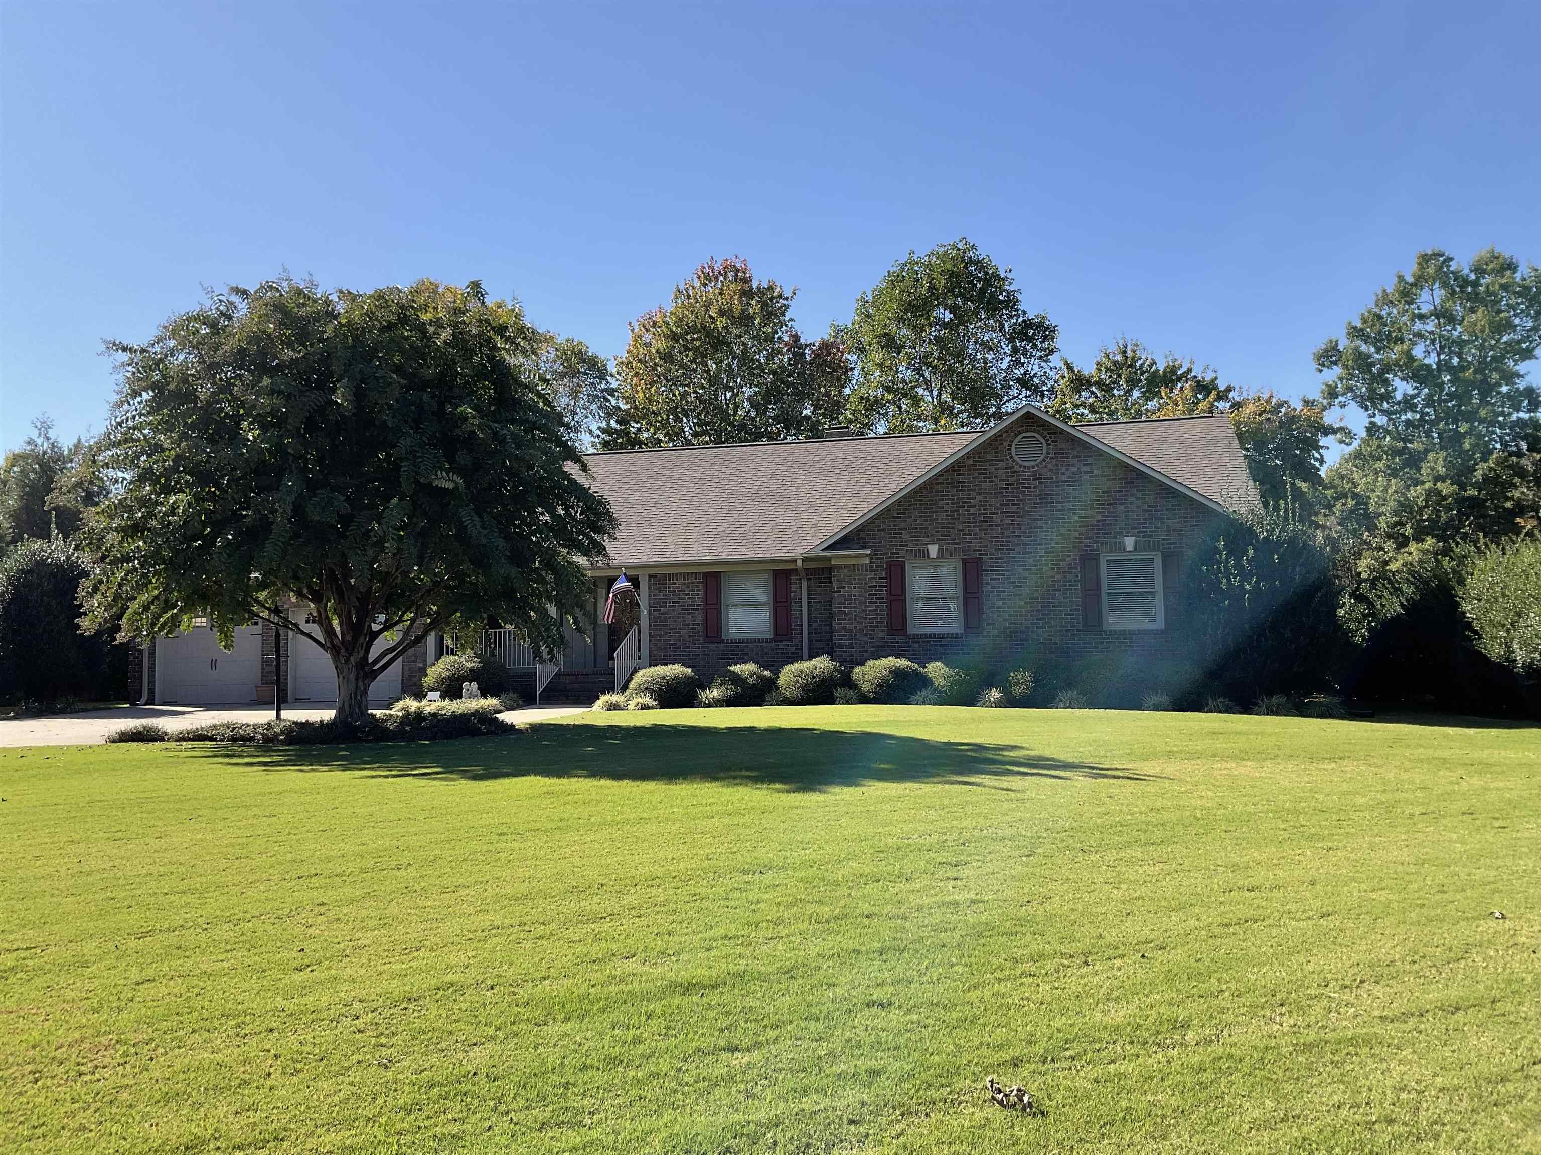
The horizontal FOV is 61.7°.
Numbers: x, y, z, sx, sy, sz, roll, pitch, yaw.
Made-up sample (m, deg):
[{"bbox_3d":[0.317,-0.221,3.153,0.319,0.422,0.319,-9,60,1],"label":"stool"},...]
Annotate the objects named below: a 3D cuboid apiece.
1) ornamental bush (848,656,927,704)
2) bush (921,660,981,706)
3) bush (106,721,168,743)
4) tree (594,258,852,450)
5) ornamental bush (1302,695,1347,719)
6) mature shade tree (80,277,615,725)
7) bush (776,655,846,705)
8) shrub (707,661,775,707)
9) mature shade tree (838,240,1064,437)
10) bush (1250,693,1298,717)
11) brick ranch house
[{"bbox_3d":[2.219,1.916,24.030,1.460,0.900,1.300,-2,-5,13],"label":"ornamental bush"},{"bbox_3d":[3.323,1.960,23.753,1.120,0.840,1.150,-2,-5,13],"label":"bush"},{"bbox_3d":[-9.124,2.229,18.600,0.880,0.310,0.800,-2,-4,14],"label":"bush"},{"bbox_3d":[-1.491,-3.531,44.478,8.600,15.340,8.400,-2,-4,14],"label":"tree"},{"bbox_3d":[9.206,2.159,21.438,0.760,0.420,0.750,-2,-5,13],"label":"ornamental bush"},{"bbox_3d":[-6.645,-1.202,20.300,8.260,7.040,8.000,-1,-4,0],"label":"mature shade tree"},{"bbox_3d":[0.768,1.948,24.569,1.280,0.920,1.200,-1,-4,0],"label":"bush"},{"bbox_3d":[-0.563,2.088,25.156,1.340,0.910,1.200,-2,-5,13],"label":"shrub"},{"bbox_3d":[5.955,-3.640,43.000,7.150,15.300,7.400,-1,-4,0],"label":"mature shade tree"},{"bbox_3d":[8.490,2.145,21.703,0.850,0.420,0.750,-2,-4,14],"label":"bush"},{"bbox_3d":[-1.617,-0.108,31.851,25.000,6.300,11.900,-2,-4,14],"label":"brick ranch house"}]

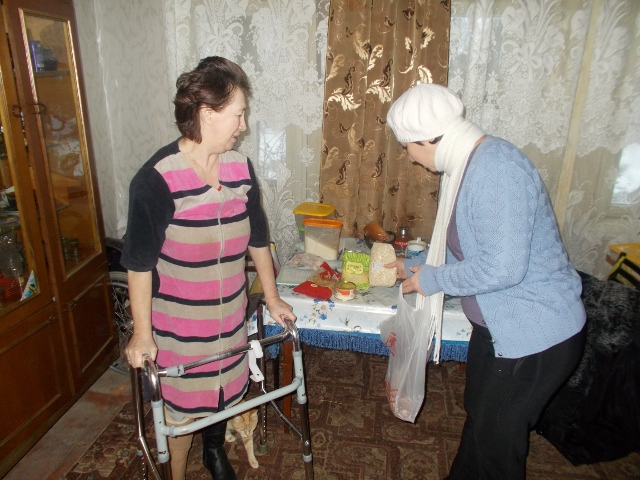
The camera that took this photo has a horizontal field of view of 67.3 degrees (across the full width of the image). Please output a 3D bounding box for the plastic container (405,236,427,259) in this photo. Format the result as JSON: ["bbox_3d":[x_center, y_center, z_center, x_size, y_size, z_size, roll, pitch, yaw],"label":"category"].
[{"bbox_3d":[0.476,0.054,2.353,0.110,0.126,0.110,3,18,8],"label":"plastic container"}]

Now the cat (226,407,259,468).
[{"bbox_3d":[-0.341,0.798,2.200,0.155,0.255,0.380,-1,18,-4],"label":"cat"}]

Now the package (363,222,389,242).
[{"bbox_3d":[0.293,-0.040,2.467,0.145,0.080,0.090,19,19,2],"label":"package"}]

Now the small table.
[{"bbox_3d":[0.344,0.485,2.405,1.040,0.730,0.860,3,18,8],"label":"small table"}]

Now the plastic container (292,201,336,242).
[{"bbox_3d":[-0.018,-0.072,2.621,0.190,0.200,0.170,5,18,15],"label":"plastic container"}]

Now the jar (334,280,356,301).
[{"bbox_3d":[0.109,0.207,1.993,0.092,0.052,0.092,3,18,8],"label":"jar"}]

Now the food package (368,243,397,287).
[{"bbox_3d":[0.279,0.102,2.096,0.120,0.190,0.075,3,18,8],"label":"food package"}]

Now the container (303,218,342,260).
[{"bbox_3d":[0.021,-0.008,2.450,0.200,0.182,0.100,9,20,25],"label":"container"}]

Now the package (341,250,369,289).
[{"bbox_3d":[0.160,0.119,2.082,0.120,0.166,0.060,4,18,10],"label":"package"}]

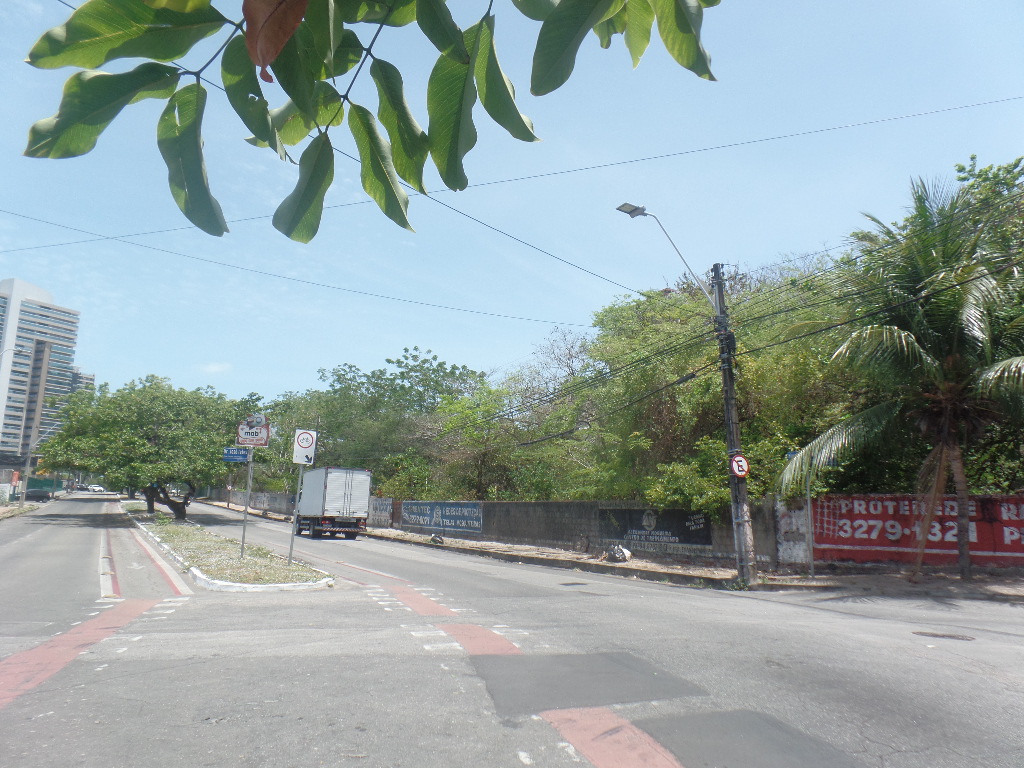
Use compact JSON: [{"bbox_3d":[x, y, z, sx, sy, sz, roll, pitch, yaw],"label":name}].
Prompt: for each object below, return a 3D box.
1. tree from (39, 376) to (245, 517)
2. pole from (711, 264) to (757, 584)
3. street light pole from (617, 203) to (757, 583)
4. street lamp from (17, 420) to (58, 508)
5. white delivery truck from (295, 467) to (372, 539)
[{"bbox_3d":[-24.497,4.282,45.010,11.963,8.929,11.365,7,-13,-32],"label":"tree"},{"bbox_3d":[4.990,0.745,15.442,0.420,7.292,0.420,6,-12,-26],"label":"pole"},{"bbox_3d":[3.771,0.176,14.919,3.136,8.209,0.450,6,-12,-26],"label":"street light pole"},{"bbox_3d":[-43.748,7.483,63.303,2.400,7.900,0.500,7,-13,-32],"label":"street lamp"},{"bbox_3d":[-9.549,6.293,35.743,2.200,3.241,7.000,6,-12,-28],"label":"white delivery truck"}]

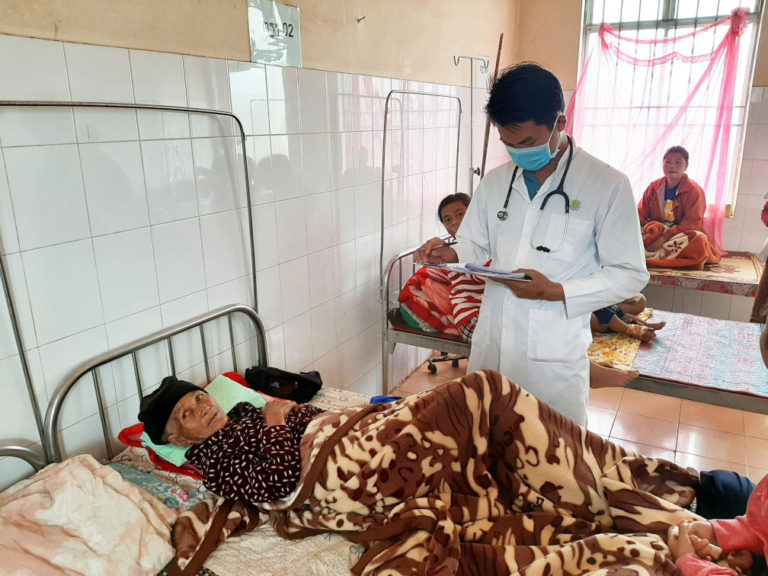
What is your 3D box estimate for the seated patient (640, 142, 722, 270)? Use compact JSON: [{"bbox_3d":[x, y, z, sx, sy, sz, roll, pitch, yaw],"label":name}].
[{"bbox_3d":[2.001,-0.570,3.945,0.660,0.790,0.600,10,20,35],"label":"seated patient"}]

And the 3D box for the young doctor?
[{"bbox_3d":[0.420,0.177,1.810,0.500,1.690,0.530,-16,22,-42],"label":"young doctor"}]

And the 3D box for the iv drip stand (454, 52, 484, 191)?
[{"bbox_3d":[0.525,-0.403,3.508,0.460,1.880,0.460,8,18,28],"label":"iv drip stand"}]

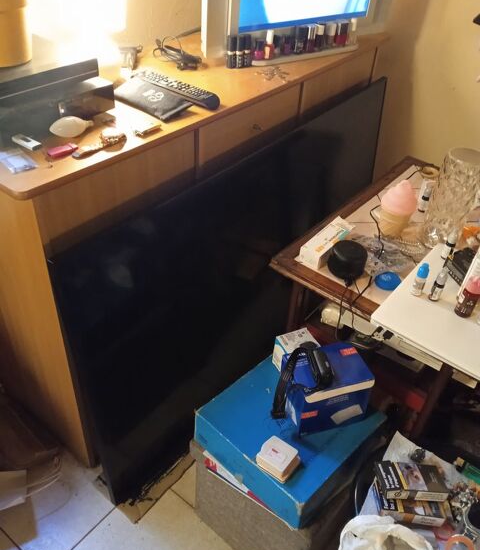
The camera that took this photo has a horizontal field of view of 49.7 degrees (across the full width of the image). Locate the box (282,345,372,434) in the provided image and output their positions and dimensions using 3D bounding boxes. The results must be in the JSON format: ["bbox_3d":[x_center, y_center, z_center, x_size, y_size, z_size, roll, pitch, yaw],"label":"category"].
[{"bbox_3d":[0.164,0.219,1.020,0.141,0.098,0.111,-11,41,-19],"label":"box"}]

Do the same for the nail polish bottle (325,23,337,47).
[{"bbox_3d":[0.260,-0.684,1.477,0.024,0.062,0.024,3,38,-2],"label":"nail polish bottle"}]

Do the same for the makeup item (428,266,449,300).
[{"bbox_3d":[0.437,0.021,1.142,0.021,0.082,0.021,3,40,-3],"label":"makeup item"}]

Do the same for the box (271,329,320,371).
[{"bbox_3d":[0.123,0.173,1.106,0.074,0.074,0.068,-14,40,-21],"label":"box"}]

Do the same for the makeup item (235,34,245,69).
[{"bbox_3d":[-0.001,-0.570,1.322,0.021,0.077,0.021,3,38,-2],"label":"makeup item"}]

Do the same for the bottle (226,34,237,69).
[{"bbox_3d":[-0.020,-0.608,1.408,0.024,0.081,0.024,-23,44,-31],"label":"bottle"}]

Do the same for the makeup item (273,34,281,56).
[{"bbox_3d":[0.109,-0.671,1.509,0.024,0.052,0.024,-23,44,-31],"label":"makeup item"}]

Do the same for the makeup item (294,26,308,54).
[{"bbox_3d":[0.168,-0.640,1.409,0.026,0.067,0.026,-14,42,-22],"label":"makeup item"}]

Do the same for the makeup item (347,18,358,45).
[{"bbox_3d":[0.362,-0.774,1.647,0.026,0.074,0.025,-23,44,-31],"label":"makeup item"}]

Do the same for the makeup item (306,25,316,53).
[{"bbox_3d":[0.217,-0.705,1.547,0.024,0.069,0.024,-23,44,-31],"label":"makeup item"}]

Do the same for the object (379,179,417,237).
[{"bbox_3d":[0.413,-0.172,1.350,0.090,0.153,0.090,3,40,-3],"label":"object"}]

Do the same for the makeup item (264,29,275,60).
[{"bbox_3d":[0.075,-0.589,1.323,0.024,0.066,0.024,3,40,-3],"label":"makeup item"}]

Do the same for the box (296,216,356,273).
[{"bbox_3d":[0.220,-0.081,1.286,0.053,0.038,0.179,28,44,27],"label":"box"}]

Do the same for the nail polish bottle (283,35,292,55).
[{"bbox_3d":[0.142,-0.677,1.523,0.026,0.047,0.025,-23,44,-31],"label":"nail polish bottle"}]

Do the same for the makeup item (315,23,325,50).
[{"bbox_3d":[0.221,-0.653,1.420,0.024,0.061,0.024,-20,46,-28],"label":"makeup item"}]

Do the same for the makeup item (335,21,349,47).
[{"bbox_3d":[0.287,-0.675,1.454,0.028,0.061,0.028,3,40,-3],"label":"makeup item"}]

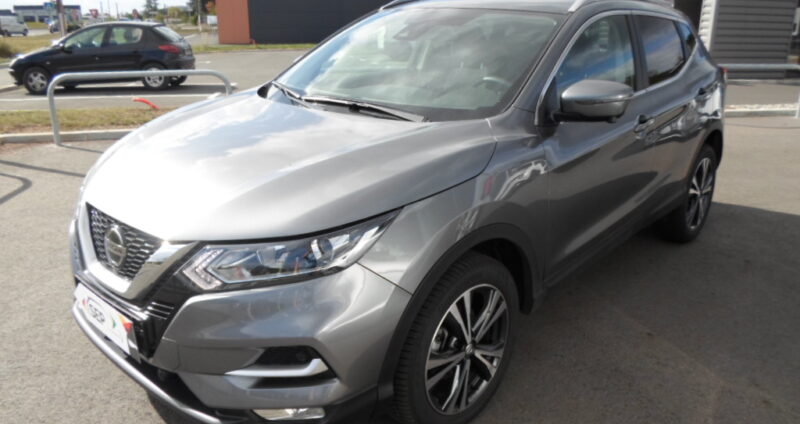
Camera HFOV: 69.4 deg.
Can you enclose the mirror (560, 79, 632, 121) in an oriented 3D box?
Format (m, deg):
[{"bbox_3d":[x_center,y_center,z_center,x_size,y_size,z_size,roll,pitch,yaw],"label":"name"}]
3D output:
[{"bbox_3d":[0.800,-0.459,2.360,0.225,0.165,0.180,17,25,40],"label":"mirror"}]

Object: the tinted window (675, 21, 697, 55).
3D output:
[{"bbox_3d":[1.863,-1.117,3.751,0.050,0.260,0.310,-21,-1,43],"label":"tinted window"}]

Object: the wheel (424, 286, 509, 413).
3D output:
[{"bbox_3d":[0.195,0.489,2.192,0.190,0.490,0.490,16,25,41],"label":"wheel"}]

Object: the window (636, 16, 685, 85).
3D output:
[{"bbox_3d":[1.543,-0.940,3.392,0.045,0.390,0.640,-8,8,46],"label":"window"}]

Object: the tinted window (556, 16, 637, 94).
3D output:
[{"bbox_3d":[0.947,-0.710,2.756,0.930,0.450,0.060,-19,1,-44],"label":"tinted window"}]

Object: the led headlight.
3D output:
[{"bbox_3d":[-0.311,0.129,1.806,0.470,0.210,0.550,16,25,40],"label":"led headlight"}]

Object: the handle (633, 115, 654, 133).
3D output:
[{"bbox_3d":[1.240,-0.451,2.928,0.050,0.050,0.190,17,25,40],"label":"handle"}]

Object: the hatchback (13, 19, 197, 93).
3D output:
[{"bbox_3d":[-6.734,-3.540,13.177,3.835,1.430,1.670,-2,19,-5],"label":"hatchback"}]

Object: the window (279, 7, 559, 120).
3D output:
[{"bbox_3d":[0.027,-0.724,2.835,1.430,0.120,0.940,17,54,40],"label":"window"}]

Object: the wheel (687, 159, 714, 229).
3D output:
[{"bbox_3d":[1.998,-0.145,4.022,0.190,0.490,0.490,16,25,40],"label":"wheel"}]

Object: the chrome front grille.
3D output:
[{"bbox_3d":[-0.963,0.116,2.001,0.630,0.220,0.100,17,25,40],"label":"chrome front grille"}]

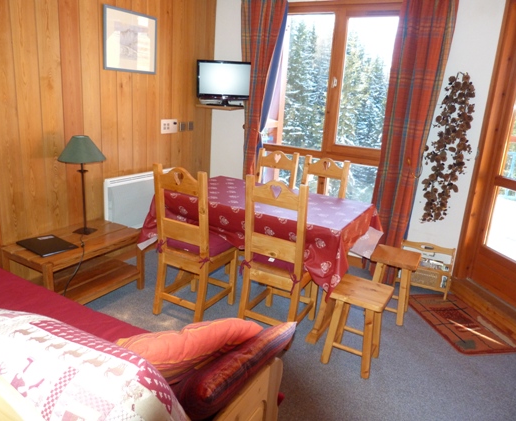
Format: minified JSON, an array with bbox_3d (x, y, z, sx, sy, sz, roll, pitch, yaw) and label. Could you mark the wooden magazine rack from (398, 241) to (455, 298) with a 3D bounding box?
[{"bbox_3d":[1.400,0.478,3.401,0.414,0.414,0.242,11,16,27],"label":"wooden magazine rack"}]

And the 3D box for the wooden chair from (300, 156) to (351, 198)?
[{"bbox_3d":[0.472,0.064,3.562,0.424,1.010,0.444,14,17,34],"label":"wooden chair"}]

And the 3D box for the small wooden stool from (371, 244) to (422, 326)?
[{"bbox_3d":[0.978,0.544,2.954,0.303,0.444,0.333,11,16,27],"label":"small wooden stool"}]

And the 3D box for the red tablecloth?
[{"bbox_3d":[0.053,0.123,3.036,1.535,0.465,0.959,12,16,28],"label":"red tablecloth"}]

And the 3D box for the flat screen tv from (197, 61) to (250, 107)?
[{"bbox_3d":[-0.318,-1.219,3.921,0.520,0.409,0.162,4,14,-1],"label":"flat screen tv"}]

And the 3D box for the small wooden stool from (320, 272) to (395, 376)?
[{"bbox_3d":[0.580,0.665,2.354,0.288,0.444,0.323,11,16,27],"label":"small wooden stool"}]

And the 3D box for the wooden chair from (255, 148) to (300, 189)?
[{"bbox_3d":[0.072,-0.050,3.905,0.434,1.010,0.444,12,16,30],"label":"wooden chair"}]

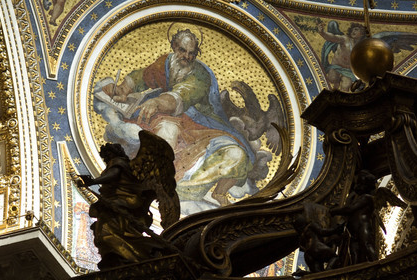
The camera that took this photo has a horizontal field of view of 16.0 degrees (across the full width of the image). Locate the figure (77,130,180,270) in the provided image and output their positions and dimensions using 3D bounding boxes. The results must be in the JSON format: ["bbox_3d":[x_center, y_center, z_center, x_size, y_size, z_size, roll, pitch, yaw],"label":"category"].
[{"bbox_3d":[-1.869,1.703,35.493,2.300,4.000,2.000,5,-35,-7],"label":"figure"}]

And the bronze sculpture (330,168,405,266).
[{"bbox_3d":[3.697,1.903,34.372,1.250,2.600,1.250,26,-42,-33],"label":"bronze sculpture"}]

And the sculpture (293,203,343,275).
[{"bbox_3d":[2.577,2.367,34.606,1.000,2.000,0.900,-18,-39,25],"label":"sculpture"}]

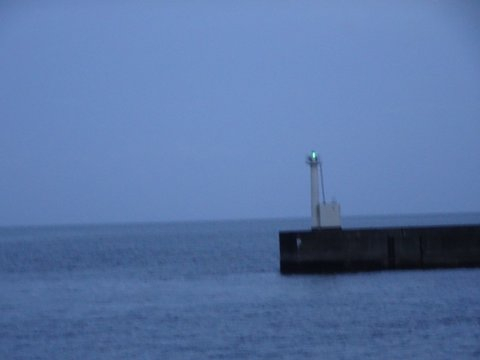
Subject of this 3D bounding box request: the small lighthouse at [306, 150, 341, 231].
[{"bbox_3d":[7.858,0.855,218.982,3.060,7.220,2.000,-2,-1,0],"label":"small lighthouse"}]

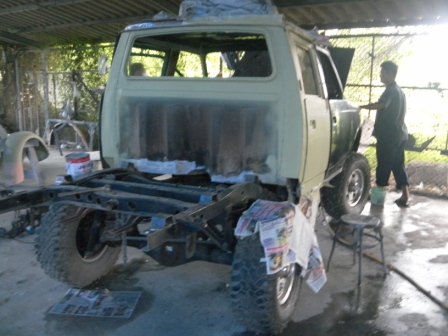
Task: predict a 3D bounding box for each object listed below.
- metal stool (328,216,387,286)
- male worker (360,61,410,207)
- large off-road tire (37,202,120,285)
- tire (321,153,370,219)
[{"bbox_3d":[1.090,0.645,3.671,0.335,0.465,0.335,-6,13,-30],"label":"metal stool"},{"bbox_3d":[2.041,-0.418,5.711,0.580,1.760,0.500,5,12,25],"label":"male worker"},{"bbox_3d":[-1.083,0.510,3.528,0.258,0.776,0.776,5,12,25],"label":"large off-road tire"},{"bbox_3d":[1.383,0.212,5.086,0.258,0.776,0.776,10,15,42],"label":"tire"}]

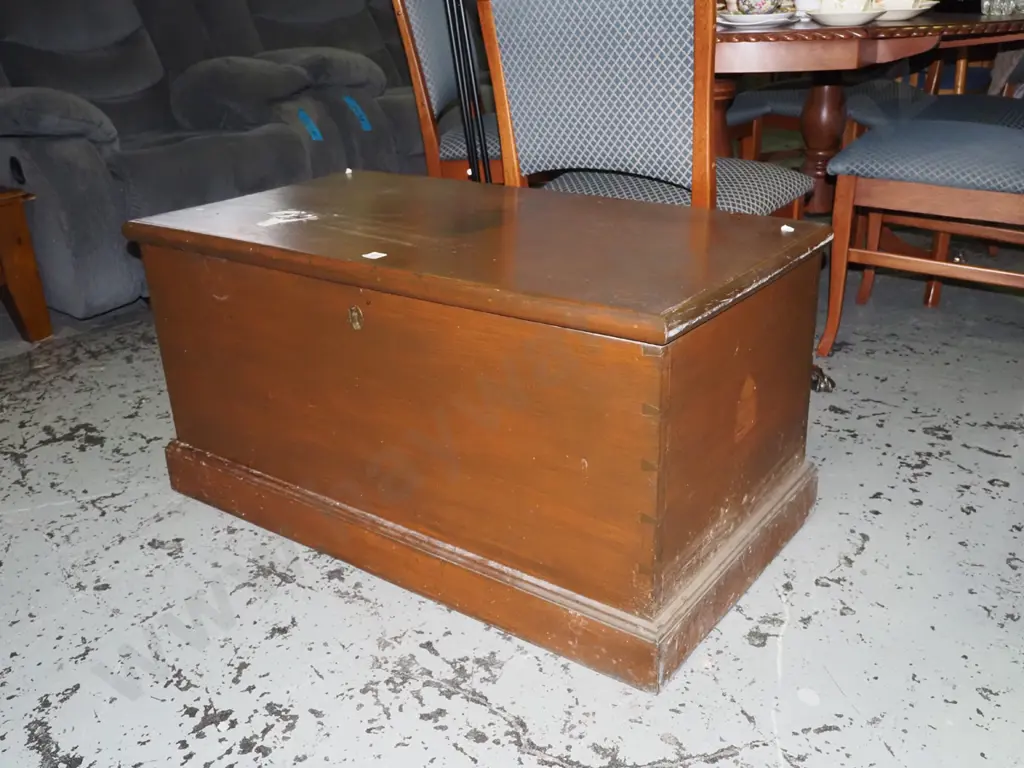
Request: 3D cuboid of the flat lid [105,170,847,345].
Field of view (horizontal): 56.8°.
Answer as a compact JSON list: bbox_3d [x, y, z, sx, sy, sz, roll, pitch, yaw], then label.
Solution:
[{"bbox_3d":[-0.086,-0.248,1.554,1.050,0.036,0.545,14,27,34],"label":"flat lid"}]

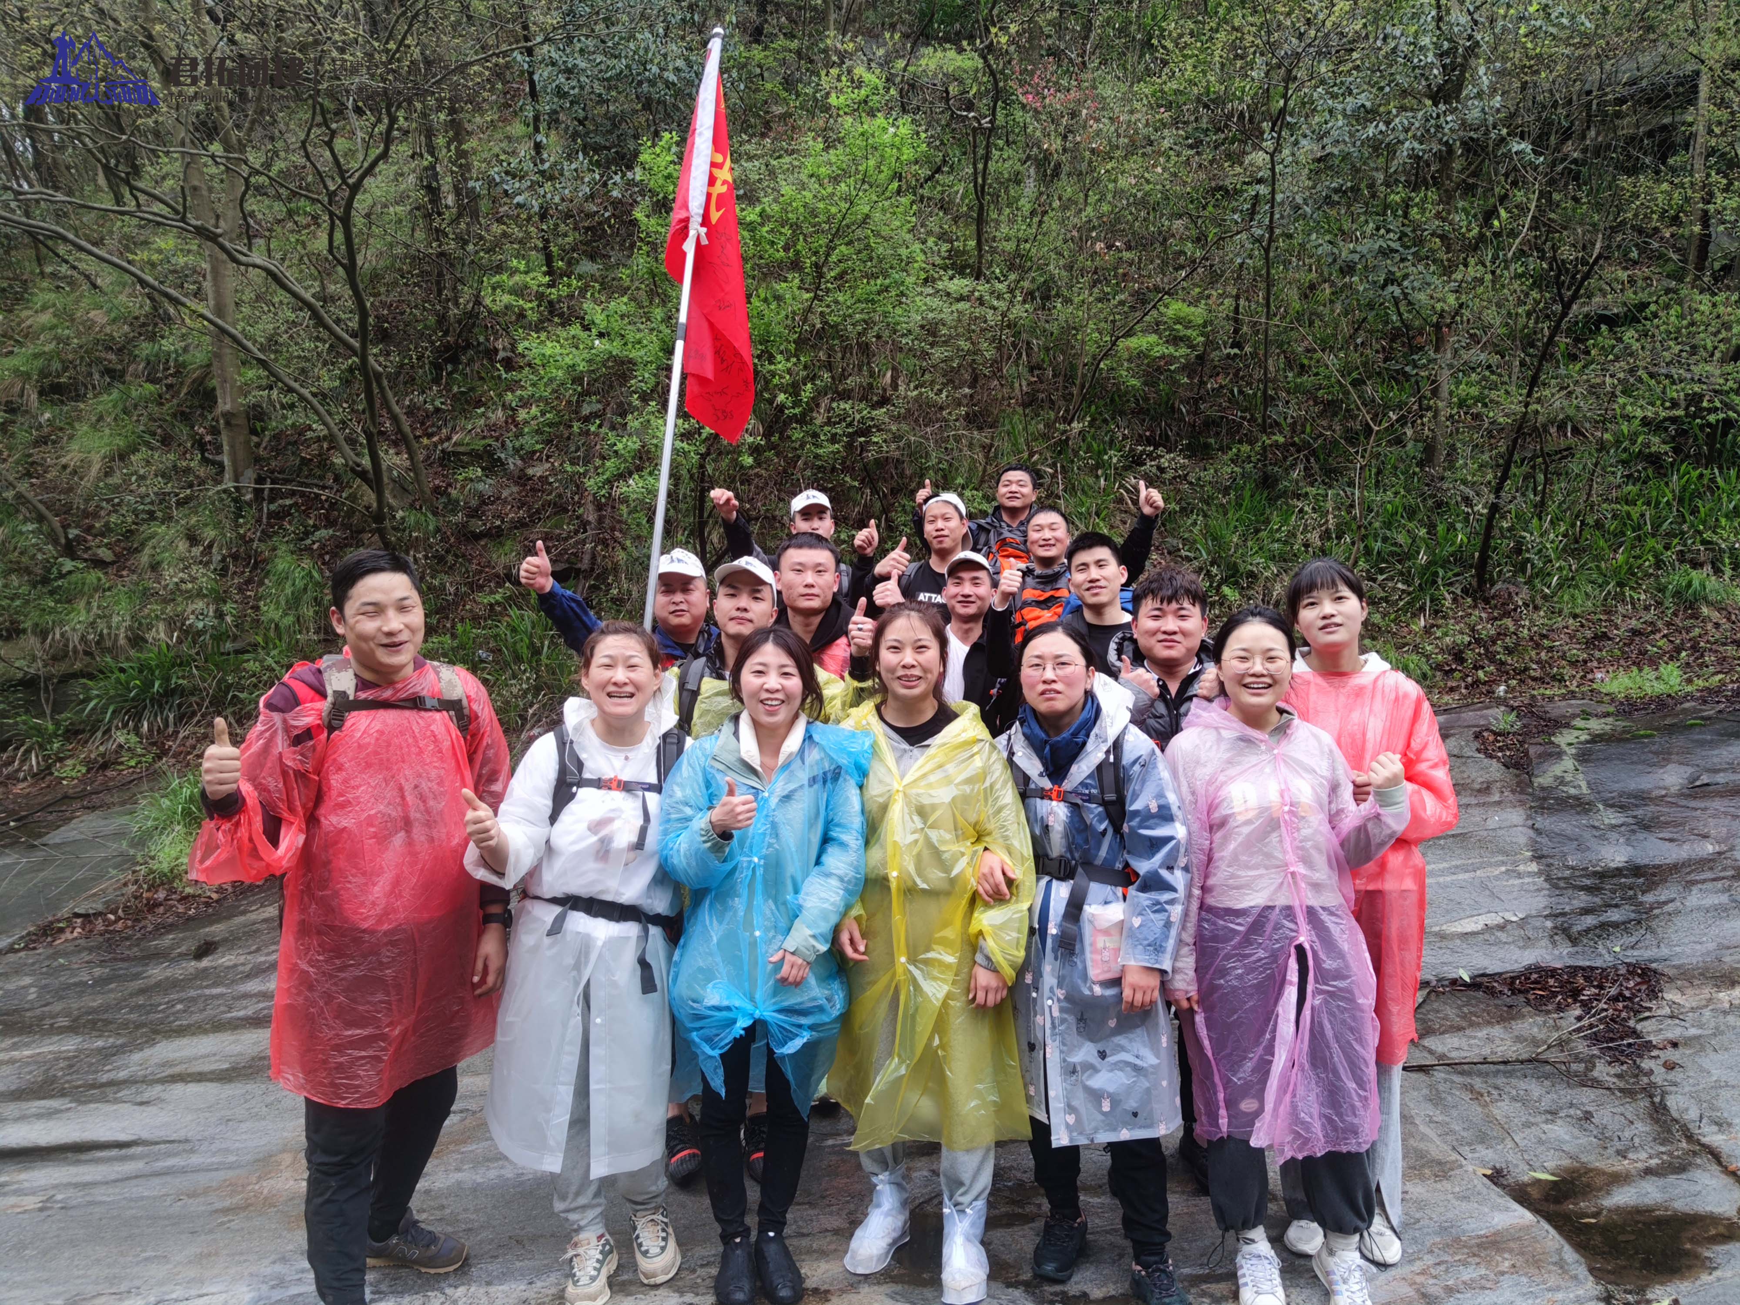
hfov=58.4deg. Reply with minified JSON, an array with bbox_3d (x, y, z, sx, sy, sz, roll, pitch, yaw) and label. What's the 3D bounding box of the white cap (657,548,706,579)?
[{"bbox_3d":[-0.545,-0.255,4.460,0.175,0.130,0.250,0,1,-2],"label":"white cap"}]

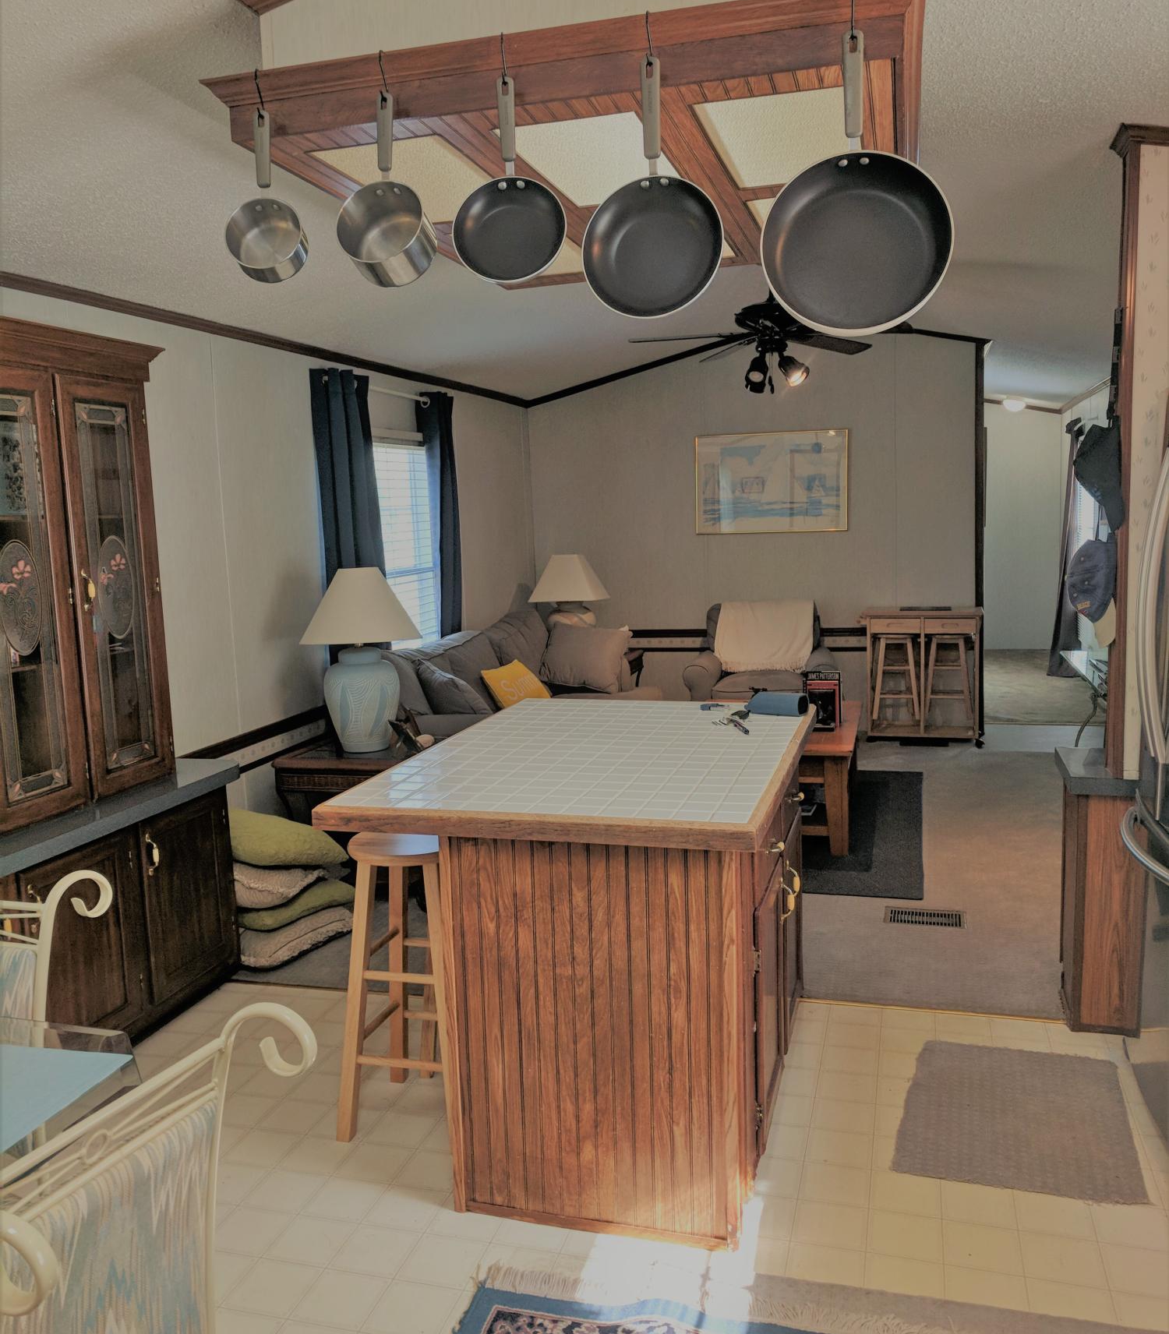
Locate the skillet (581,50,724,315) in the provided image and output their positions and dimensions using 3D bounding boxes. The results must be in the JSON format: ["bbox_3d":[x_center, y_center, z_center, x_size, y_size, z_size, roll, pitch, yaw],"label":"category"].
[{"bbox_3d":[0.121,-0.840,2.073,0.253,0.450,0.094,0,-2,13],"label":"skillet"}]

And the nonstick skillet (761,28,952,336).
[{"bbox_3d":[0.448,-0.792,1.935,0.308,0.481,0.116,-1,-5,12],"label":"nonstick skillet"}]

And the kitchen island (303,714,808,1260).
[{"bbox_3d":[0.078,0.667,3.175,0.973,0.907,1.452,1,8,16],"label":"kitchen island"}]

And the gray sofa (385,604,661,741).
[{"bbox_3d":[-0.260,0.250,6.354,1.000,0.900,2.360,0,8,15],"label":"gray sofa"}]

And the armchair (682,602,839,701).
[{"bbox_3d":[1.121,0.069,7.297,0.920,0.910,0.930,0,8,13],"label":"armchair"}]

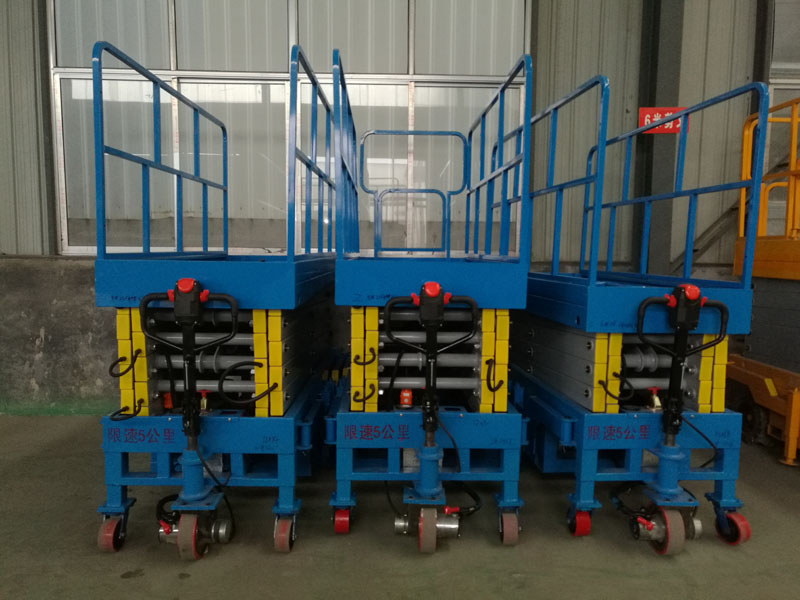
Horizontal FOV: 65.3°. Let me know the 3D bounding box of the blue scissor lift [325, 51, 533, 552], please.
[{"bbox_3d":[0.123,-0.029,3.980,1.030,2.474,2.117,1,5,-2],"label":"blue scissor lift"}]

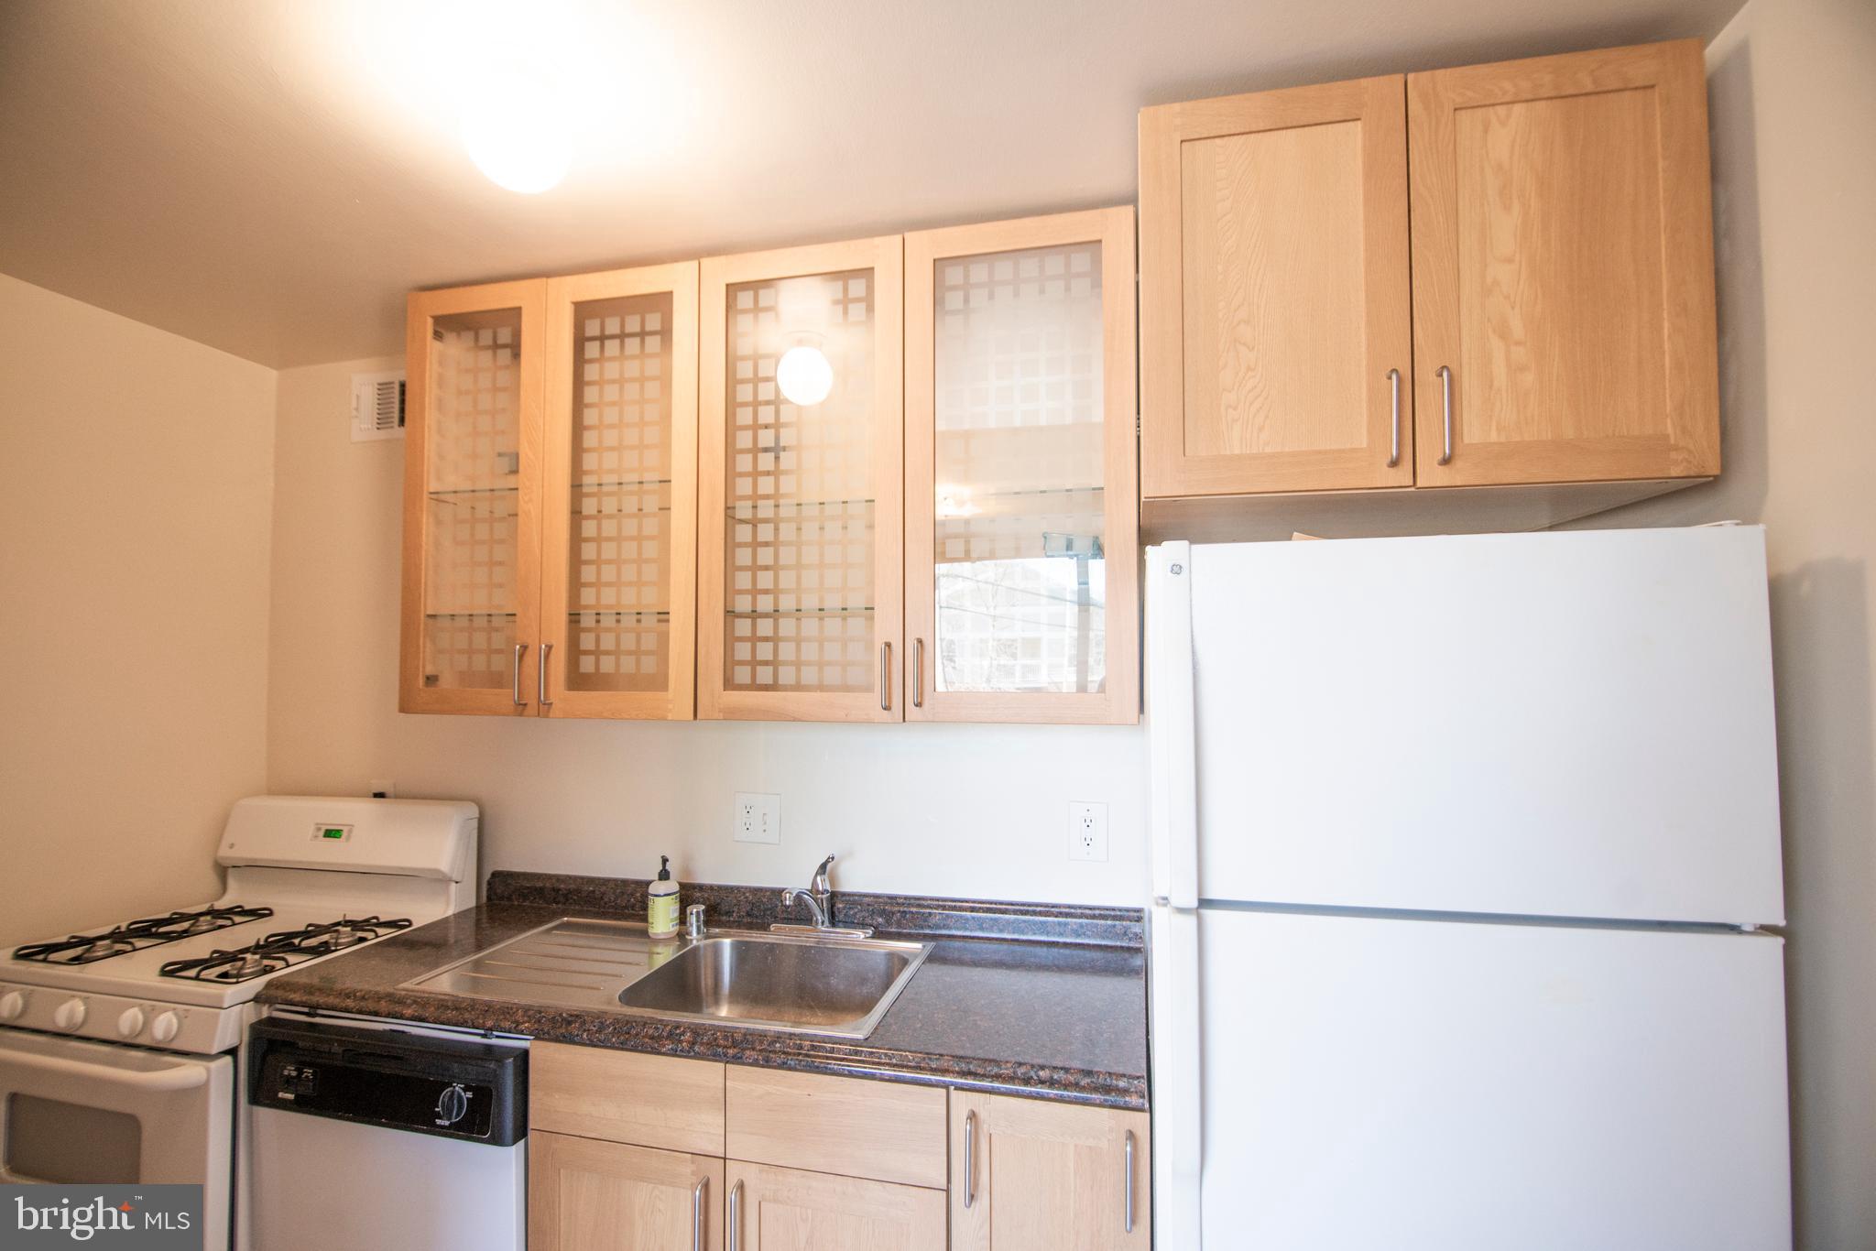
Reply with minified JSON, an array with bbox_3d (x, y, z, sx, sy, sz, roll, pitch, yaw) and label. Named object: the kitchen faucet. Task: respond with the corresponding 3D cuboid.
[{"bbox_3d":[-0.287,0.623,1.865,0.252,0.173,0.220,-1,-2,13],"label":"kitchen faucet"}]

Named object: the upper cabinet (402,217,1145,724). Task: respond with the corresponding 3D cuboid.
[{"bbox_3d":[-0.403,-0.292,1.924,1.676,0.990,0.334,-1,-2,13],"label":"upper cabinet"}]

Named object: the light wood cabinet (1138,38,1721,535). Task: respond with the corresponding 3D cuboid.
[{"bbox_3d":[0.760,-0.501,1.521,0.759,0.617,0.617,-1,-2,13],"label":"light wood cabinet"}]

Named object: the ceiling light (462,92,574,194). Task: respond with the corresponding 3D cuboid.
[{"bbox_3d":[-0.631,-0.742,1.254,0.160,0.174,0.160,-1,-2,13],"label":"ceiling light"}]

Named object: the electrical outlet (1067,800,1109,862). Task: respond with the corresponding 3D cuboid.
[{"bbox_3d":[0.342,0.470,1.893,0.086,0.131,0.010,-1,-2,13],"label":"electrical outlet"}]

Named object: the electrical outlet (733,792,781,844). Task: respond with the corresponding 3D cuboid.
[{"bbox_3d":[-0.450,0.481,2.073,0.124,0.123,0.010,-1,-2,13],"label":"electrical outlet"}]

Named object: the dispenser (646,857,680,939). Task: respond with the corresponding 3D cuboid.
[{"bbox_3d":[-0.637,0.623,1.934,0.076,0.175,0.076,1,-2,-32],"label":"dispenser"}]

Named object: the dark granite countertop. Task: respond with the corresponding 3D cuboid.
[{"bbox_3d":[-0.435,0.683,1.736,1.677,0.109,0.645,-1,-2,13],"label":"dark granite countertop"}]

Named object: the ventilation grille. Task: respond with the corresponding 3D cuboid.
[{"bbox_3d":[-1.571,-0.624,2.365,0.248,0.203,0.017,-1,-2,13],"label":"ventilation grille"}]

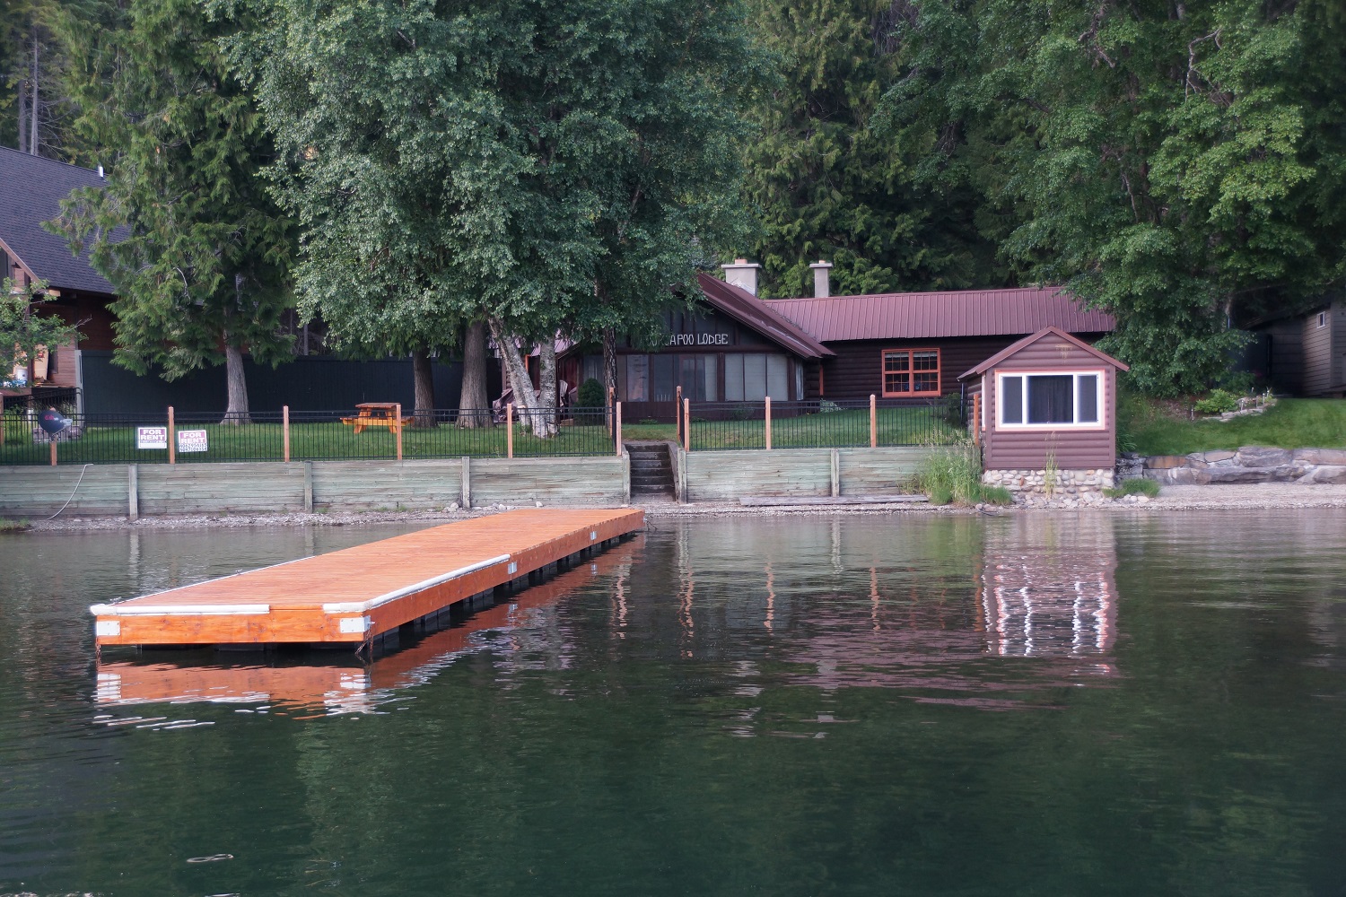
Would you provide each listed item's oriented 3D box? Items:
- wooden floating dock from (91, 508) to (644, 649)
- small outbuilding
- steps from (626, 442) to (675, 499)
[{"bbox_3d":[-2.826,1.480,21.393,2.500,0.420,15.094,-1,1,8],"label":"wooden floating dock"},{"bbox_3d":[8.598,-0.877,36.991,3.350,3.720,4.800,-1,1,5],"label":"small outbuilding"},{"bbox_3d":[-0.530,0.497,36.200,1.050,1.240,1.950,-1,1,-6],"label":"steps"}]

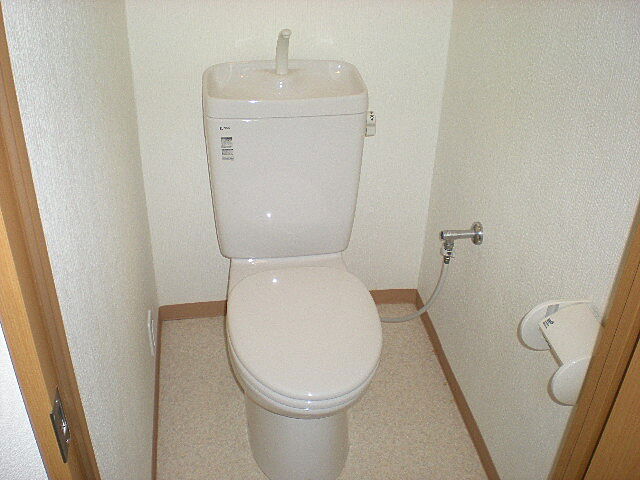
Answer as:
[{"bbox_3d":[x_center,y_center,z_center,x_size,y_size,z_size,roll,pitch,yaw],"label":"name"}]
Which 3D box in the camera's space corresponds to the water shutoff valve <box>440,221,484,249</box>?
[{"bbox_3d":[0.356,-0.007,1.789,0.101,0.073,0.060,-3,33,-8],"label":"water shutoff valve"}]

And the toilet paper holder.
[{"bbox_3d":[0.438,0.194,1.228,0.125,0.113,0.144,-3,33,-8],"label":"toilet paper holder"}]

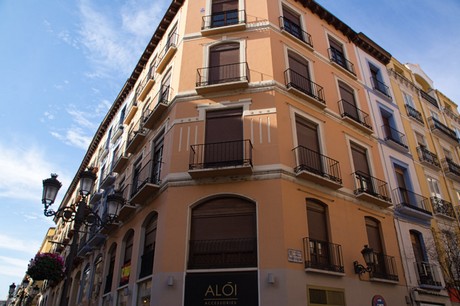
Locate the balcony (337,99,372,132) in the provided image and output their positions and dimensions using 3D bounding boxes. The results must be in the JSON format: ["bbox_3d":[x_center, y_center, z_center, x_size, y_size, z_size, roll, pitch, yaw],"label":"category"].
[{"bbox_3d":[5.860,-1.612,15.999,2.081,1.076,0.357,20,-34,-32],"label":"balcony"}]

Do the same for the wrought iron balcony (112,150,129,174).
[{"bbox_3d":[-6.194,0.285,19.852,0.420,1.020,1.920,18,-35,-27],"label":"wrought iron balcony"}]

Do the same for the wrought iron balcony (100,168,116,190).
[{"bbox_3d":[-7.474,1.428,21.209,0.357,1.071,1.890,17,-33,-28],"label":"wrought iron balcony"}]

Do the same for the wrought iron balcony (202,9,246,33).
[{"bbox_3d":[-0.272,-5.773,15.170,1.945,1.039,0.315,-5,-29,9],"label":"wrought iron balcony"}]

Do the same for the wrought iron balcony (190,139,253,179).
[{"bbox_3d":[-0.294,0.244,12.154,2.156,1.079,0.500,-5,-31,9],"label":"wrought iron balcony"}]

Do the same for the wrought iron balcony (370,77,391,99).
[{"bbox_3d":[8.801,-3.653,19.935,1.633,1.017,0.170,20,-36,-30],"label":"wrought iron balcony"}]

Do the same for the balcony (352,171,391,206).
[{"bbox_3d":[5.980,1.544,14.433,1.986,1.011,0.400,20,-36,-30],"label":"balcony"}]

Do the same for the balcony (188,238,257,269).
[{"bbox_3d":[-0.233,3.114,10.639,2.142,0.903,0.105,-5,-29,9],"label":"balcony"}]

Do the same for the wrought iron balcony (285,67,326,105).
[{"bbox_3d":[3.262,-2.729,14.746,2.060,1.034,0.310,20,-36,-30],"label":"wrought iron balcony"}]

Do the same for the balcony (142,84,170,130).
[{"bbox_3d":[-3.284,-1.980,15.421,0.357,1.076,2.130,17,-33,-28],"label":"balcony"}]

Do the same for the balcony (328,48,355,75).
[{"bbox_3d":[5.978,-4.671,18.185,1.939,1.048,0.200,20,-36,-30],"label":"balcony"}]

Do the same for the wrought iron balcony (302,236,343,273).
[{"bbox_3d":[3.054,3.366,11.103,1.634,0.983,0.210,20,-36,-30],"label":"wrought iron balcony"}]

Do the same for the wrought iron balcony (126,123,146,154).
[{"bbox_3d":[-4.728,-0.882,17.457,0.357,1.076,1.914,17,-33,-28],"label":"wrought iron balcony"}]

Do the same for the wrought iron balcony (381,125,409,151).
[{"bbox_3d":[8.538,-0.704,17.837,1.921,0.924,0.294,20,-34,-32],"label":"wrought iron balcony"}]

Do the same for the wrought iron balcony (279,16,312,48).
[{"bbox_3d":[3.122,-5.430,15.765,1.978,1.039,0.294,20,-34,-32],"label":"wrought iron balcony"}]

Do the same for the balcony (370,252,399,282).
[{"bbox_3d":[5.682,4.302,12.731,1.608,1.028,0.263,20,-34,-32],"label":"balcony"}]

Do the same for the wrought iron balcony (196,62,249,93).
[{"bbox_3d":[-0.296,-2.953,13.597,2.033,1.076,0.389,-5,-29,9],"label":"wrought iron balcony"}]

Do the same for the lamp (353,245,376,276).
[{"bbox_3d":[4.576,3.641,11.791,0.420,0.899,0.779,20,-36,-30],"label":"lamp"}]

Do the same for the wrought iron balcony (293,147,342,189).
[{"bbox_3d":[3.272,0.581,12.745,2.090,1.045,0.430,20,-36,-30],"label":"wrought iron balcony"}]

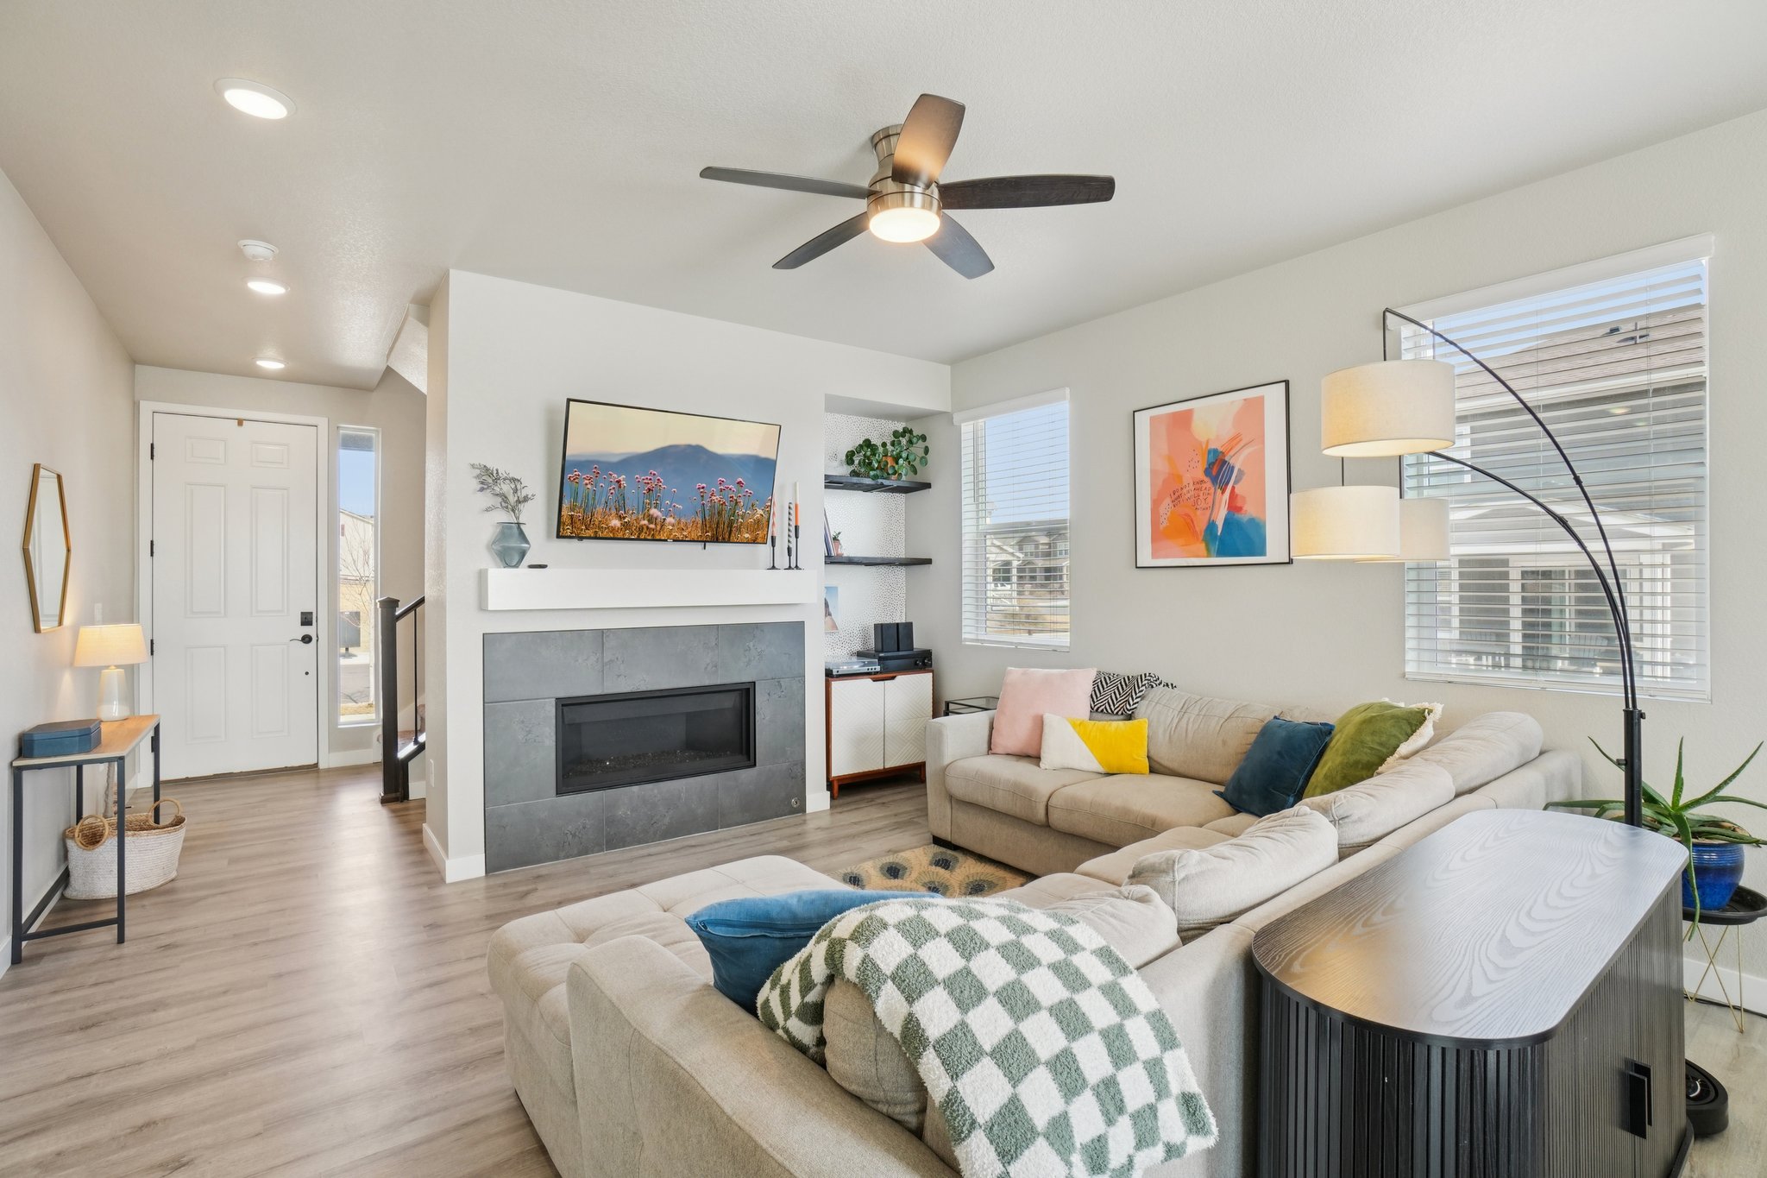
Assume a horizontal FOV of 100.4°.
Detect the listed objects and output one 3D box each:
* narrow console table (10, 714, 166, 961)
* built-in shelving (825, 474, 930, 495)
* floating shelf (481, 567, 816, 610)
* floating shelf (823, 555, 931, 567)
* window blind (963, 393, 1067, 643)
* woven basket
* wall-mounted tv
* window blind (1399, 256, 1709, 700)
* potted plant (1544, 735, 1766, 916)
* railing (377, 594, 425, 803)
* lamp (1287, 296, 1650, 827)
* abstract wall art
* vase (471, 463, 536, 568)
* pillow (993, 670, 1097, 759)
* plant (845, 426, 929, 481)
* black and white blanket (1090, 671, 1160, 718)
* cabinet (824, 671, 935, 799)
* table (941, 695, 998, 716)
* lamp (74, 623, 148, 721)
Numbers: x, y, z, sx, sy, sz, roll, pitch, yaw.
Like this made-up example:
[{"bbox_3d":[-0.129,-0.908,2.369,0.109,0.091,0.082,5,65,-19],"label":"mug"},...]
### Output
[{"bbox_3d":[-3.467,1.011,3.261,0.296,0.728,1.217,0,0,-39],"label":"narrow console table"},{"bbox_3d":[-0.113,-0.720,4.963,0.884,0.044,0.260,0,0,-34],"label":"built-in shelving"},{"bbox_3d":[-1.138,-0.005,3.866,1.685,0.192,0.187,0,0,-34],"label":"floating shelf"},{"bbox_3d":[-0.113,-0.187,4.968,0.884,0.044,0.260,0,0,-34],"label":"floating shelf"},{"bbox_3d":[0.796,-0.379,4.569,0.068,1.487,0.863,0,0,-40],"label":"window blind"},{"bbox_3d":[-3.380,1.139,3.270,0.380,0.340,0.380,-1,0,-32],"label":"woven basket"},{"bbox_3d":[-1.025,-0.551,3.690,1.100,0.630,0.060,-1,16,-37],"label":"wall-mounted tv"},{"bbox_3d":[2.400,-0.368,2.700,0.068,1.487,0.863,0,0,-40],"label":"window blind"},{"bbox_3d":[2.380,0.710,2.200,0.420,0.500,0.520,-1,0,-41],"label":"potted plant"},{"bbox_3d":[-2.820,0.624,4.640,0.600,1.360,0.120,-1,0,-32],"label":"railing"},{"bbox_3d":[1.760,0.259,2.190,0.950,2.060,1.050,0,0,34],"label":"lamp"},{"bbox_3d":[1.584,-0.525,3.610,0.031,0.839,0.785,0,0,-40],"label":"abstract wall art"},{"bbox_3d":[-1.781,-0.347,3.453,0.260,0.489,0.218,0,0,-34],"label":"vase"},{"bbox_3d":[0.810,0.625,3.700,0.480,0.470,0.170,0,-16,25],"label":"pillow"},{"bbox_3d":[0.022,-0.877,4.773,0.520,0.350,0.330,-1,0,-32],"label":"plant"},{"bbox_3d":[1.165,0.502,3.520,0.220,0.230,0.400,-1,1,-38],"label":"black and white blanket"},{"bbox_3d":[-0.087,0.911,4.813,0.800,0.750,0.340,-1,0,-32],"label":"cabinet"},{"bbox_3d":[0.647,0.975,4.270,0.370,0.620,0.420,-1,0,-37],"label":"table"},{"bbox_3d":[-3.524,0.393,3.370,0.240,0.432,0.240,-1,0,-32],"label":"lamp"}]

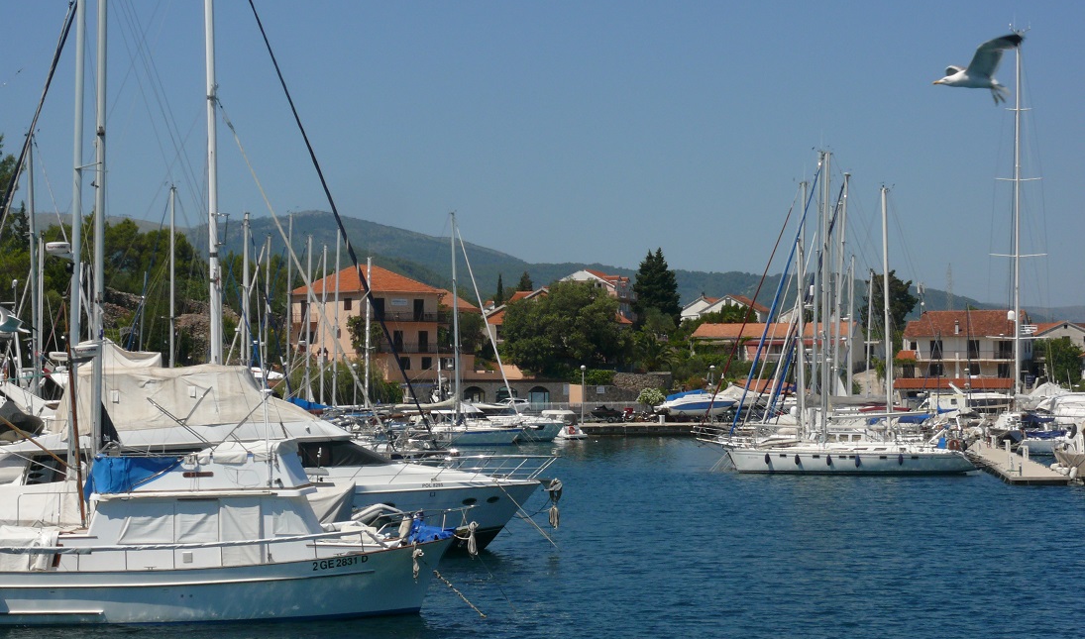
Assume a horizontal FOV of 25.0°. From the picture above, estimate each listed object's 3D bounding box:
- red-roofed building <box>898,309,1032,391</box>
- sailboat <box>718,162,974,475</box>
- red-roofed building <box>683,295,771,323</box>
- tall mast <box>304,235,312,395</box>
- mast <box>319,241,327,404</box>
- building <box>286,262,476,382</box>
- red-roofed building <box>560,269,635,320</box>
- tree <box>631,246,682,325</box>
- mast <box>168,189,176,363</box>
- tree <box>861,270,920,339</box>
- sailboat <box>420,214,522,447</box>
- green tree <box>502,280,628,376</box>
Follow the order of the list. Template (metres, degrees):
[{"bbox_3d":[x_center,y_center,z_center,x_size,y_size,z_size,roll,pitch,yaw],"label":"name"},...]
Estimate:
[{"bbox_3d":[50.944,4.409,294.000,14.000,10.700,10.300,0,-1,24],"label":"red-roofed building"},{"bbox_3d":[17.919,-0.292,144.000,15.100,18.600,4.500,0,-1,12],"label":"sailboat"},{"bbox_3d":[27.444,-0.148,365.000,11.500,7.500,9.800,0,-1,22],"label":"red-roofed building"},{"bbox_3d":[-14.617,0.682,153.000,0.200,11.700,0.180,0,-1,0],"label":"tall mast"},{"bbox_3d":[-15.748,1.034,176.000,0.180,13.200,0.160,2,-1,-22],"label":"mast"},{"bbox_3d":[-15.300,0.300,234.500,13.200,11.100,11.800,1,-1,-39],"label":"building"},{"bbox_3d":[8.739,-2.809,385.000,9.600,9.800,11.500,-1,-1,21],"label":"red-roofed building"},{"bbox_3d":[15.149,-3.820,325.000,6.300,11.300,6.100,0,-1,0],"label":"tree"},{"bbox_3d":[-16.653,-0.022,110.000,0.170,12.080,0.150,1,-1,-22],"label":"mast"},{"bbox_3d":[43.269,-1.113,305.000,7.200,10.300,7.000,0,-1,0],"label":"tree"},{"bbox_3d":[-7.205,0.749,176.000,11.600,16.800,3.700,1,-1,-13],"label":"sailboat"},{"bbox_3d":[2.135,0.789,229.000,12.200,9.000,11.500,0,-1,0],"label":"green tree"}]

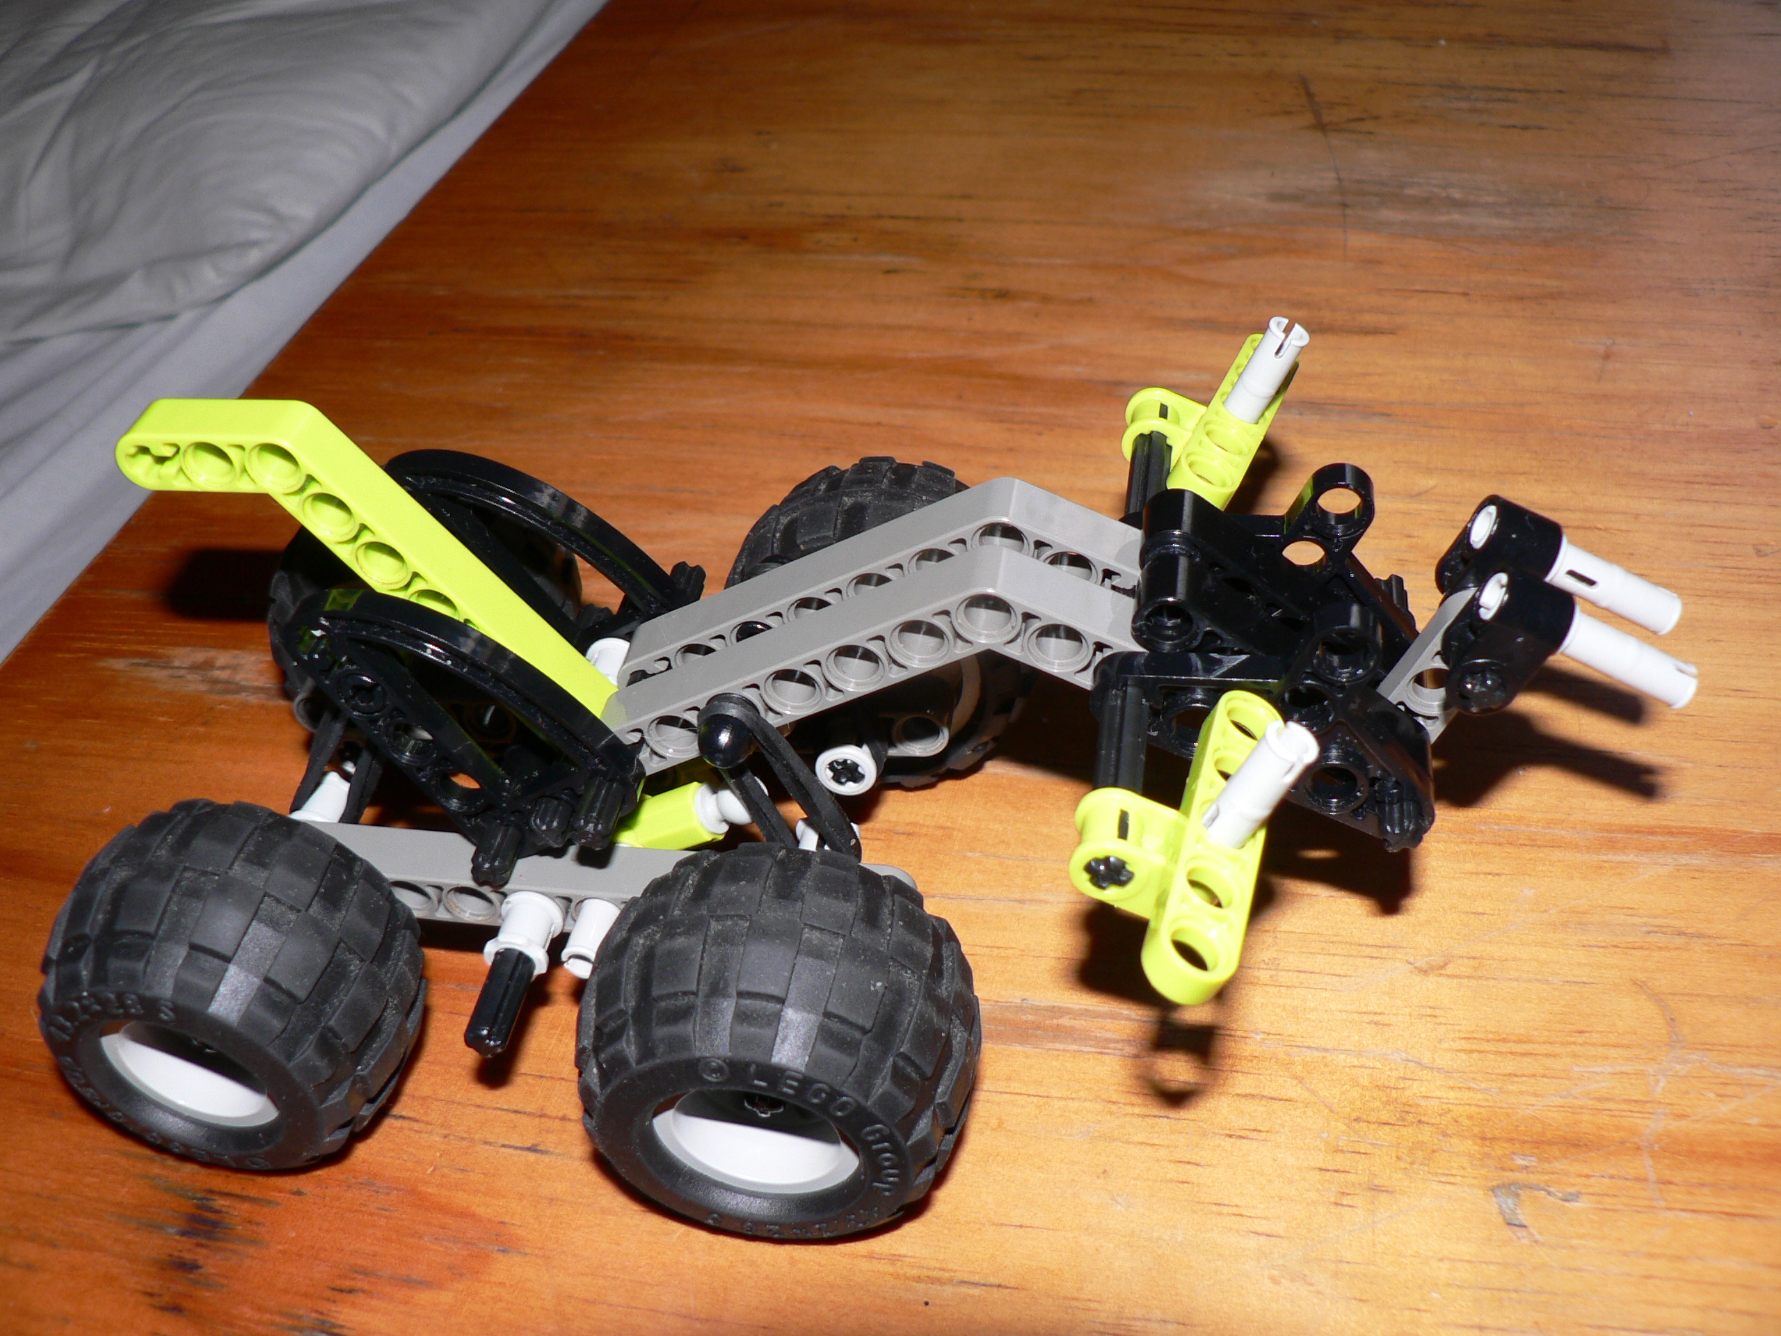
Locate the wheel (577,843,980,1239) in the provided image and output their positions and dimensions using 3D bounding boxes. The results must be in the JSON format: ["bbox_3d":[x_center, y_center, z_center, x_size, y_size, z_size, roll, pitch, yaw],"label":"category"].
[{"bbox_3d":[-0.012,0.040,0.198,0.043,0.043,0.028,3,44,9],"label":"wheel"}]

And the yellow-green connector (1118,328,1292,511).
[{"bbox_3d":[0.036,-0.029,0.221,0.016,0.012,0.040,31,41,4],"label":"yellow-green connector"}]

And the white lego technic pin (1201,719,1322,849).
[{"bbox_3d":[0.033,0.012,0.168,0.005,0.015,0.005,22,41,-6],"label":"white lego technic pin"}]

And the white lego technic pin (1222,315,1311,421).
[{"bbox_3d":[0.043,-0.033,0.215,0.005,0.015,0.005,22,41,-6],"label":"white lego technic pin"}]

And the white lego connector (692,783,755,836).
[{"bbox_3d":[-0.018,0.015,0.207,0.009,0.006,0.006,-21,33,26],"label":"white lego connector"}]

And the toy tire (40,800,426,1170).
[{"bbox_3d":[-0.073,0.036,0.207,0.043,0.043,0.028,3,44,9],"label":"toy tire"}]

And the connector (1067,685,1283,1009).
[{"bbox_3d":[0.025,0.017,0.175,0.016,0.012,0.040,27,41,-1],"label":"connector"}]

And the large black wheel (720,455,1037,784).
[{"bbox_3d":[-0.001,-0.006,0.253,0.043,0.043,0.028,2,34,4],"label":"large black wheel"}]

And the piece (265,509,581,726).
[{"bbox_3d":[-0.064,-0.008,0.256,0.043,0.043,0.028,2,34,4],"label":"piece"}]

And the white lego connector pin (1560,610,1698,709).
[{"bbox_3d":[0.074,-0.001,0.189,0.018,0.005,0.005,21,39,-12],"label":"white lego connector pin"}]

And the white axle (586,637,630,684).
[{"bbox_3d":[-0.034,0.000,0.225,0.007,0.007,0.007,4,40,8],"label":"white axle"}]

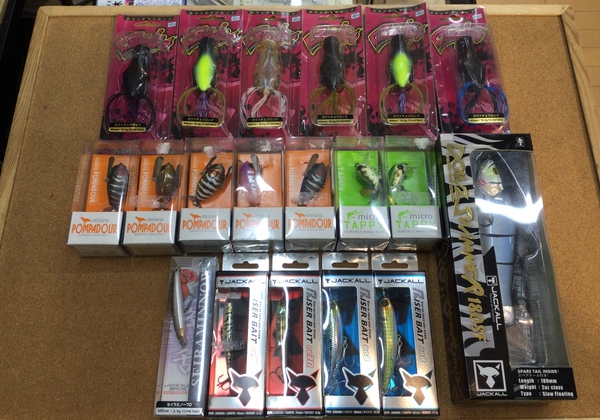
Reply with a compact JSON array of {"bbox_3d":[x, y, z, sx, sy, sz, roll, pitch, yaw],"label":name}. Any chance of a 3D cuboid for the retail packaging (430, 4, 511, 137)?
[{"bbox_3d":[0.179,-0.151,0.566,0.070,0.031,0.169,0,69,-1],"label":"retail packaging"}]

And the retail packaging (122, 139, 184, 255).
[{"bbox_3d":[-0.133,-0.012,0.508,0.046,0.034,0.103,0,69,0],"label":"retail packaging"}]

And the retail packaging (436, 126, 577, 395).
[{"bbox_3d":[0.167,0.046,0.466,0.081,0.051,0.226,0,68,0],"label":"retail packaging"}]

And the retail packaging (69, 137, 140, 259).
[{"bbox_3d":[-0.181,-0.011,0.507,0.046,0.034,0.103,0,69,0],"label":"retail packaging"}]

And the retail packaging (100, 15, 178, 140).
[{"bbox_3d":[-0.164,-0.141,0.548,0.068,0.030,0.159,0,68,-1],"label":"retail packaging"}]

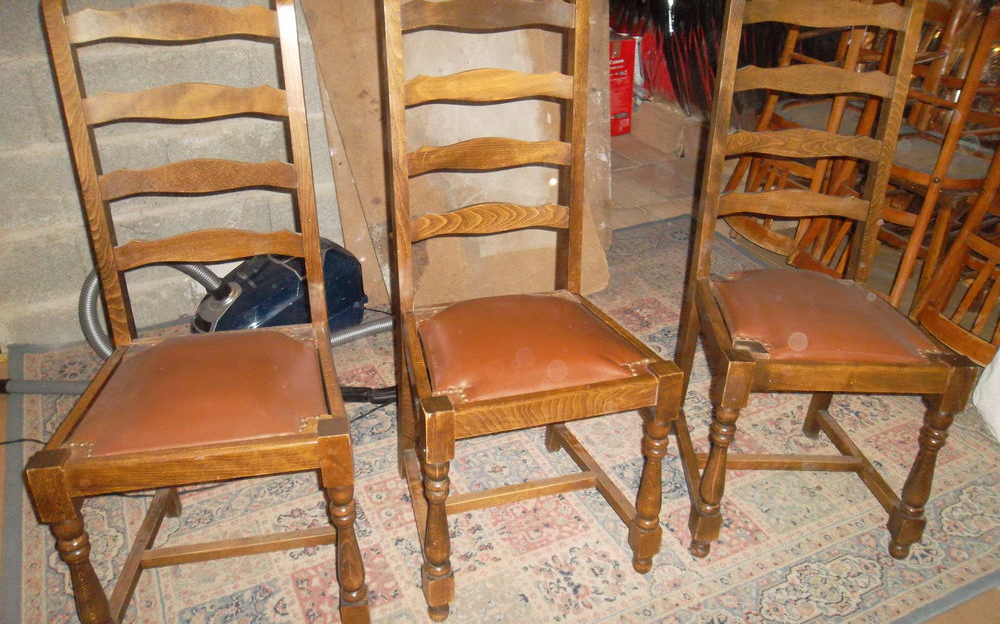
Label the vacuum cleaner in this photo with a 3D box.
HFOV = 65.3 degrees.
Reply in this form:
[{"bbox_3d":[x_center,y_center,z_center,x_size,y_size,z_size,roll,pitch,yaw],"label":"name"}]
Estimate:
[{"bbox_3d":[-0.805,-0.025,2.286,1.050,0.285,0.600,1,27,0],"label":"vacuum cleaner"}]

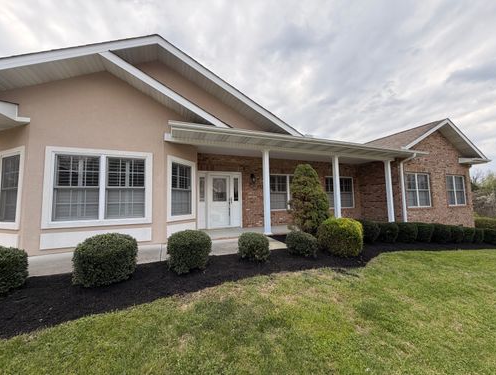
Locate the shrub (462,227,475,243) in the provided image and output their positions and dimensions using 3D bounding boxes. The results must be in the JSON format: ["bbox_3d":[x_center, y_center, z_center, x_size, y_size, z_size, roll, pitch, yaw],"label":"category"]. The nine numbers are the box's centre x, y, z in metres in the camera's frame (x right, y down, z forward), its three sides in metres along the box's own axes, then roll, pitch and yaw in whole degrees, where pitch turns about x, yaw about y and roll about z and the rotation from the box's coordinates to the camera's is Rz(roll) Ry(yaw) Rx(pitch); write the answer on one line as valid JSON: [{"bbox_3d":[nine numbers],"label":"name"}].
[{"bbox_3d":[9.045,1.999,8.561,0.800,0.599,0.800,0,-5,-21],"label":"shrub"}]

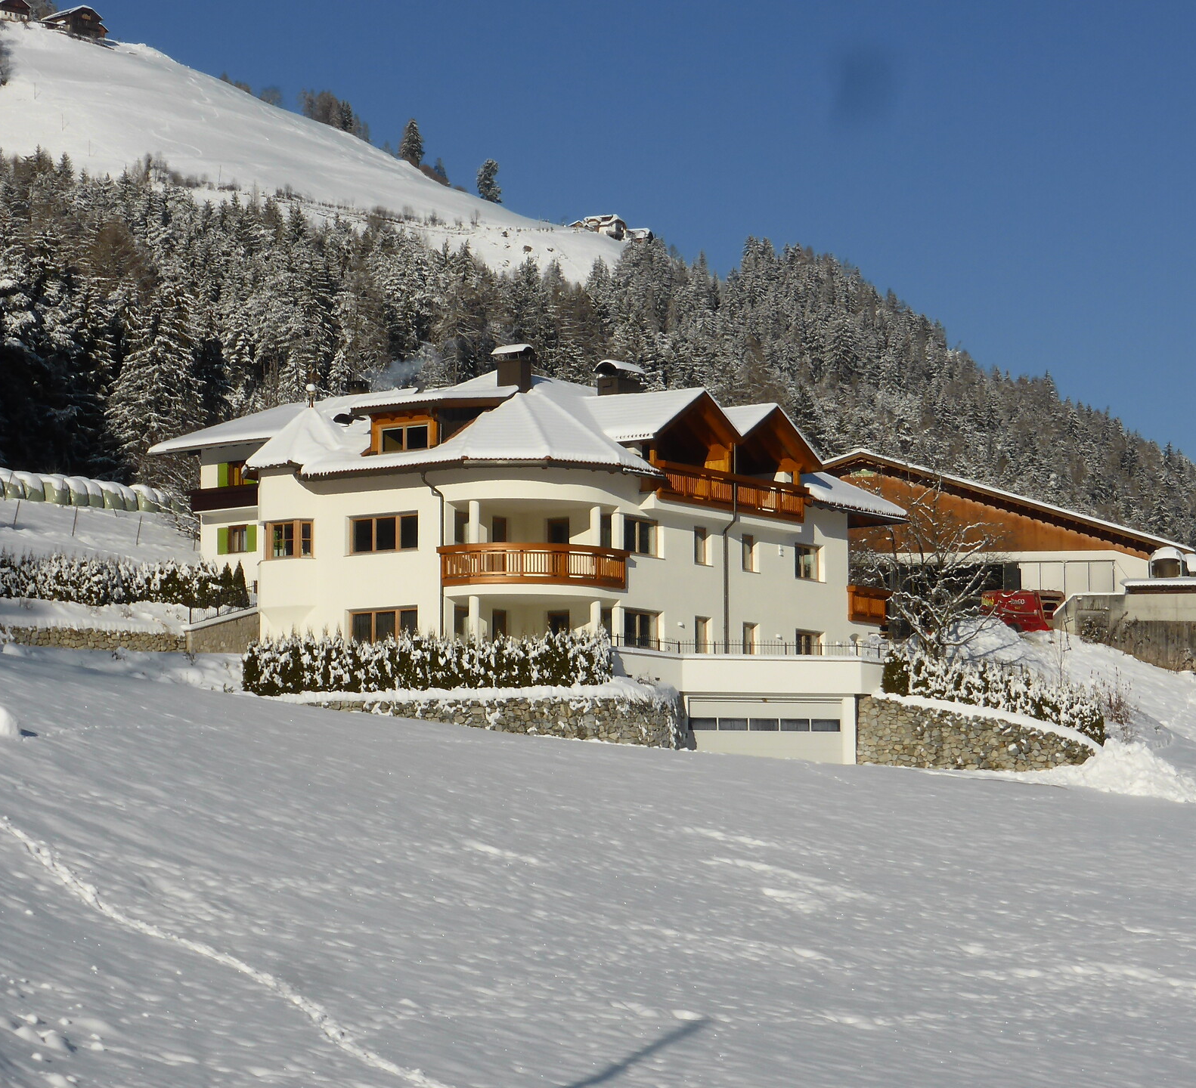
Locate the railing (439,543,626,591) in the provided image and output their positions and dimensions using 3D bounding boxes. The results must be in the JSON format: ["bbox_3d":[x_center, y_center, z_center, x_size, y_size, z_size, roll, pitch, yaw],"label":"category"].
[{"bbox_3d":[-1.726,0.701,115.052,6.123,1.200,1.907,1,-6,-14],"label":"railing"}]

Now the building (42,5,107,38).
[{"bbox_3d":[-137.448,-136.705,1000.000,10.000,8.000,12.500,4,-7,-45],"label":"building"}]

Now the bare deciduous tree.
[{"bbox_3d":[10.906,0.778,124.605,5.100,6.000,4.900,0,-6,0],"label":"bare deciduous tree"}]

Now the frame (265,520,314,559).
[{"bbox_3d":[-9.592,-0.089,118.568,1.650,1.180,0.450,-3,-7,27],"label":"frame"}]

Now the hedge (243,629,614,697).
[{"bbox_3d":[-5.092,3.576,114.600,11.700,1.700,1.100,-3,-6,21],"label":"hedge"}]

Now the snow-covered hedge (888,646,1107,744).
[{"bbox_3d":[12.100,4.674,116.500,6.700,2.750,1.300,1,-5,-15],"label":"snow-covered hedge"}]

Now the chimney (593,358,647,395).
[{"bbox_3d":[0.792,-5.767,132.000,1.000,1.200,1.750,-4,-6,29],"label":"chimney"}]

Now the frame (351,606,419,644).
[{"bbox_3d":[-6.875,2.655,122.400,2.500,1.200,0.150,-4,-6,29],"label":"frame"}]

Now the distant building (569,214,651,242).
[{"bbox_3d":[3.901,-103.643,1250.000,26.000,8.500,12.000,2,-6,-30],"label":"distant building"}]

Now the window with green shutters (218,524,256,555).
[{"bbox_3d":[-13.819,-0.161,146.000,1.750,1.050,0.150,-4,-6,33],"label":"window with green shutters"}]

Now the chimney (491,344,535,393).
[{"bbox_3d":[-2.616,-5.498,119.741,1.200,1.600,0.800,-4,-7,35],"label":"chimney"}]

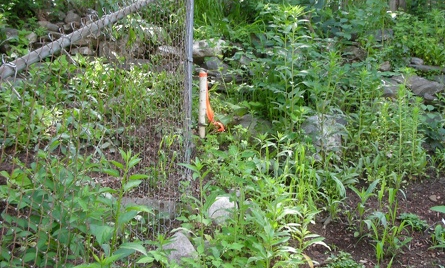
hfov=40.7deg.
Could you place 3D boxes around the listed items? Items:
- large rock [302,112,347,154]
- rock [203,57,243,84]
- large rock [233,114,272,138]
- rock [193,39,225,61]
[{"bbox_3d":[0.688,0.000,4.050,0.300,0.270,0.250,0,-1,0],"label":"large rock"},{"bbox_3d":[0.000,-0.539,5.100,0.340,0.220,0.280,0,-1,0],"label":"rock"},{"bbox_3d":[0.210,-0.056,4.200,0.280,0.180,0.240,0,-1,0],"label":"large rock"},{"bbox_3d":[-0.126,-0.723,5.200,0.290,0.190,0.250,0,-1,0],"label":"rock"}]

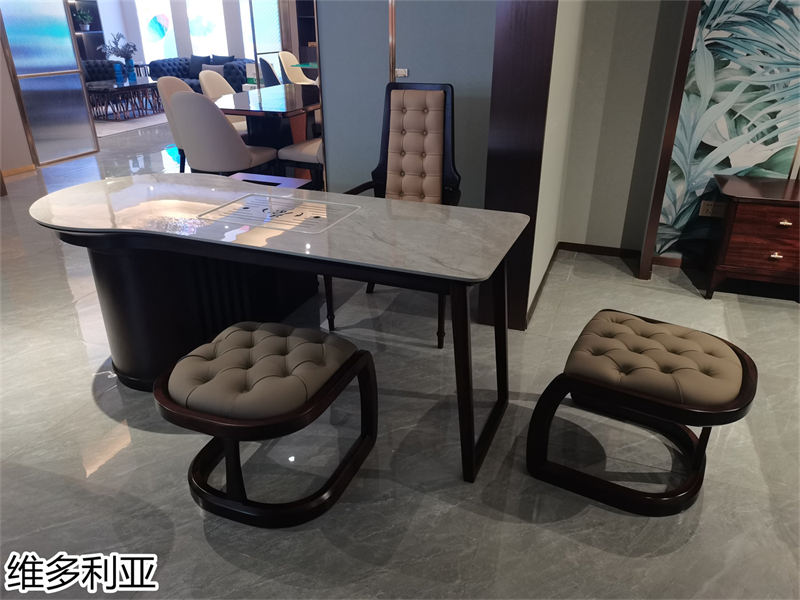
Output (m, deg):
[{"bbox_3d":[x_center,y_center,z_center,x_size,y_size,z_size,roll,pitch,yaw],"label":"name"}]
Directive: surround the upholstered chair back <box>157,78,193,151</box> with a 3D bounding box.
[{"bbox_3d":[-1.866,-1.671,5.271,0.320,0.520,0.500,9,27,20],"label":"upholstered chair back"}]

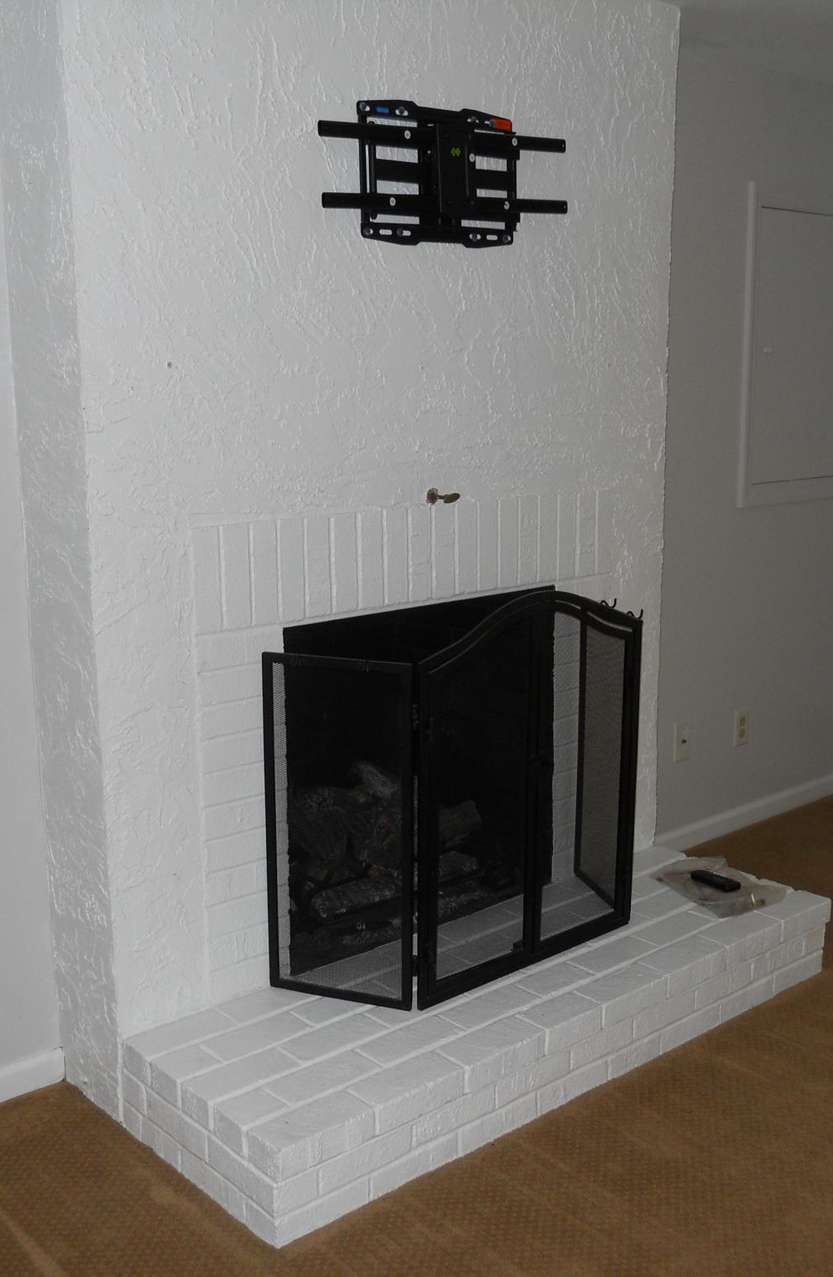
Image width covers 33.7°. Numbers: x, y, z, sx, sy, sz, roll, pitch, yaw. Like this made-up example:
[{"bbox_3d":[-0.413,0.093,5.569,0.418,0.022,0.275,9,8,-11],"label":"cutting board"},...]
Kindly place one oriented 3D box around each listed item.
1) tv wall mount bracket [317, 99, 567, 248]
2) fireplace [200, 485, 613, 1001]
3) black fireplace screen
[{"bbox_3d":[0.052,-0.938,2.785,0.665,0.265,0.090,-10,14,-40],"label":"tv wall mount bracket"},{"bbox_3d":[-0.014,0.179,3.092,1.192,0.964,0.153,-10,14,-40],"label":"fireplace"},{"bbox_3d":[0.150,0.283,2.981,0.959,0.805,0.307,-10,14,-40],"label":"black fireplace screen"}]

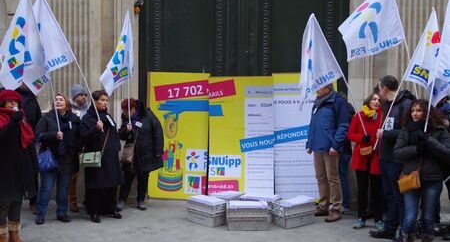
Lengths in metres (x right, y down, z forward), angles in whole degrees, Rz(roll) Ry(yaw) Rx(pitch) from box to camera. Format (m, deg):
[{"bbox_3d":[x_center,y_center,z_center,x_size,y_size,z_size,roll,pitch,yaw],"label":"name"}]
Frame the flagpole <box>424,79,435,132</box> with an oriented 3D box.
[{"bbox_3d":[1.822,-0.173,4.000,0.025,0.576,0.025,9,0,0],"label":"flagpole"}]

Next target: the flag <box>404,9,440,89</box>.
[{"bbox_3d":[2.228,-0.808,5.050,0.440,0.891,0.250,1,2,6],"label":"flag"}]

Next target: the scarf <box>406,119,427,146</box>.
[{"bbox_3d":[1.766,0.106,4.150,0.210,0.250,0.200,1,2,24],"label":"scarf"}]

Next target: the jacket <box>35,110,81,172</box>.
[{"bbox_3d":[-2.097,0.245,5.650,0.570,0.763,0.400,0,2,-12],"label":"jacket"}]

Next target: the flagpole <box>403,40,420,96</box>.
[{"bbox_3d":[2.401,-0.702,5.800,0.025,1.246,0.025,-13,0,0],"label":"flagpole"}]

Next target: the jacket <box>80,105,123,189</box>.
[{"bbox_3d":[-1.578,0.332,5.750,0.500,1.064,0.420,-1,3,-37],"label":"jacket"}]

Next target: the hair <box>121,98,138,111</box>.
[{"bbox_3d":[-1.337,-0.227,6.300,0.200,0.200,0.220,1,3,24],"label":"hair"}]

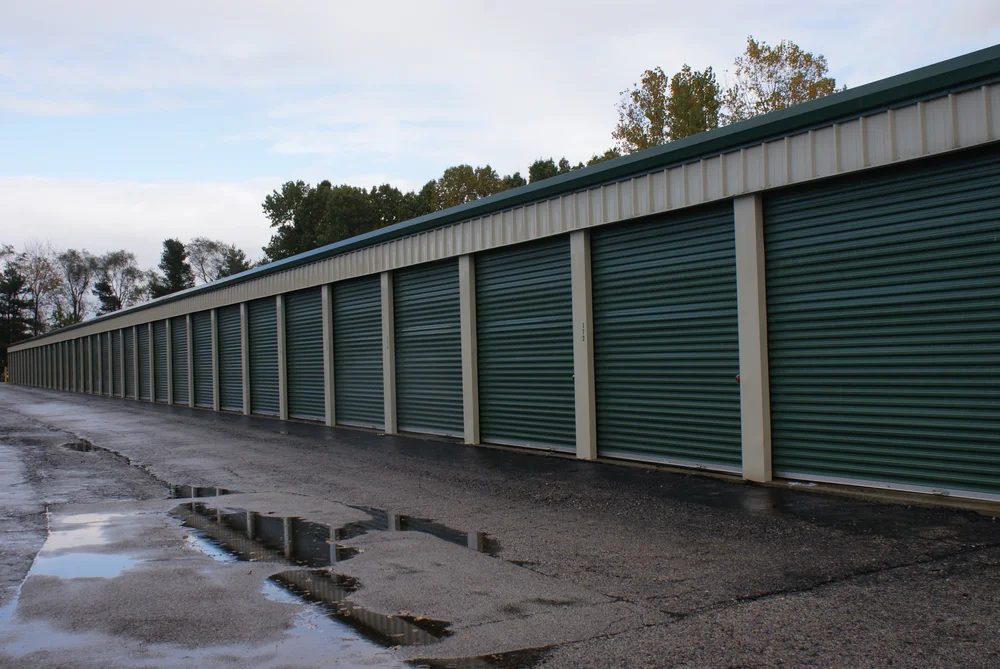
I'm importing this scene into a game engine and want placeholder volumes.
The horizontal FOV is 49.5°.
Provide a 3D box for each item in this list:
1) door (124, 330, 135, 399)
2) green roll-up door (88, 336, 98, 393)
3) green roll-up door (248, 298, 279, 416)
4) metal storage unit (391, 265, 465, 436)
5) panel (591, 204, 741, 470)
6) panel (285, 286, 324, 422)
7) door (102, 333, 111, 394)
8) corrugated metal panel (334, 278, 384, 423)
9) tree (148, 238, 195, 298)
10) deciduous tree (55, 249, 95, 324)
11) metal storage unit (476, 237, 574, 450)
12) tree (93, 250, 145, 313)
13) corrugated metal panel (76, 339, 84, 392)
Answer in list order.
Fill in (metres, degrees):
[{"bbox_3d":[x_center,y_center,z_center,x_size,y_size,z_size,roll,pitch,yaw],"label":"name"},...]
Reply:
[{"bbox_3d":[-14.036,1.103,41.287,0.120,2.660,2.740,-1,-1,-28],"label":"door"},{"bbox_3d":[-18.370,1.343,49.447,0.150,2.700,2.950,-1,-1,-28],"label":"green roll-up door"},{"bbox_3d":[-5.416,0.521,25.155,0.080,2.650,2.730,-1,-1,-28],"label":"green roll-up door"},{"bbox_3d":[-1.105,0.239,17.096,0.080,2.650,2.730,-1,-1,-28],"label":"metal storage unit"},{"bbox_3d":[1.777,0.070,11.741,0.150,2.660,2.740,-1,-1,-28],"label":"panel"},{"bbox_3d":[-3.979,0.427,22.469,0.080,2.650,2.730,-1,-1,-28],"label":"panel"},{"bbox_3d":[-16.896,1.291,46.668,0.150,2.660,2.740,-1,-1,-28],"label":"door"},{"bbox_3d":[-2.546,0.352,19.794,0.120,2.660,2.740,-1,-1,-28],"label":"corrugated metal panel"},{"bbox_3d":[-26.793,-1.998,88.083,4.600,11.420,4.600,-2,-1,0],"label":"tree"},{"bbox_3d":[-44.527,-2.375,113.903,4.415,13.339,4.415,-1,-1,-21],"label":"deciduous tree"},{"bbox_3d":[0.349,0.145,14.419,0.120,2.650,2.730,-1,-1,-28],"label":"metal storage unit"},{"bbox_3d":[-39.206,-2.289,111.908,5.639,12.782,5.639,-1,-1,-19],"label":"tree"},{"bbox_3d":[-21.218,1.573,54.721,0.120,2.660,2.740,-1,-1,-28],"label":"corrugated metal panel"}]

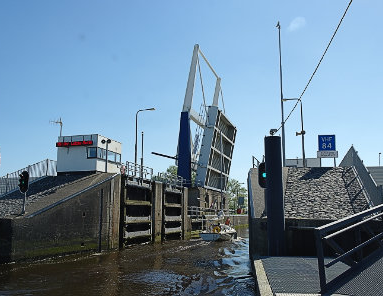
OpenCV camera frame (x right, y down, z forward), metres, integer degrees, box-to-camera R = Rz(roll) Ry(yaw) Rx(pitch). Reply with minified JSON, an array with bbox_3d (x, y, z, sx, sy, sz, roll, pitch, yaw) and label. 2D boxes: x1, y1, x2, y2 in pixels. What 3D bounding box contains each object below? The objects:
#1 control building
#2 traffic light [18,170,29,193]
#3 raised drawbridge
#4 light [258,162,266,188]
[{"bbox_3d":[-7.251,0.699,25.993,3.102,2.541,3.340,-3,-11,18],"label":"control building"},{"bbox_3d":[-8.405,1.718,17.929,0.525,1.104,0.350,-3,-11,18],"label":"traffic light"},{"bbox_3d":[2.487,-3.400,49.853,5.244,18.569,11.750,-3,-11,18],"label":"raised drawbridge"},{"bbox_3d":[3.159,1.193,15.500,0.525,1.123,0.350,-3,-11,18],"label":"light"}]

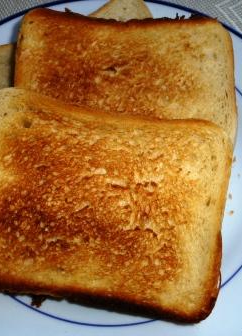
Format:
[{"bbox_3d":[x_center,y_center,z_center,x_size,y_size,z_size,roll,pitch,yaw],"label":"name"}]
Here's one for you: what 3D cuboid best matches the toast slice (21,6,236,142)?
[{"bbox_3d":[0.002,-0.043,0.242,0.121,0.014,0.097,2,70,0],"label":"toast slice"}]

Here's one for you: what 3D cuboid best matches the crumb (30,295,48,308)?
[{"bbox_3d":[-0.040,0.064,0.206,0.008,0.005,0.006,1,63,0],"label":"crumb"}]

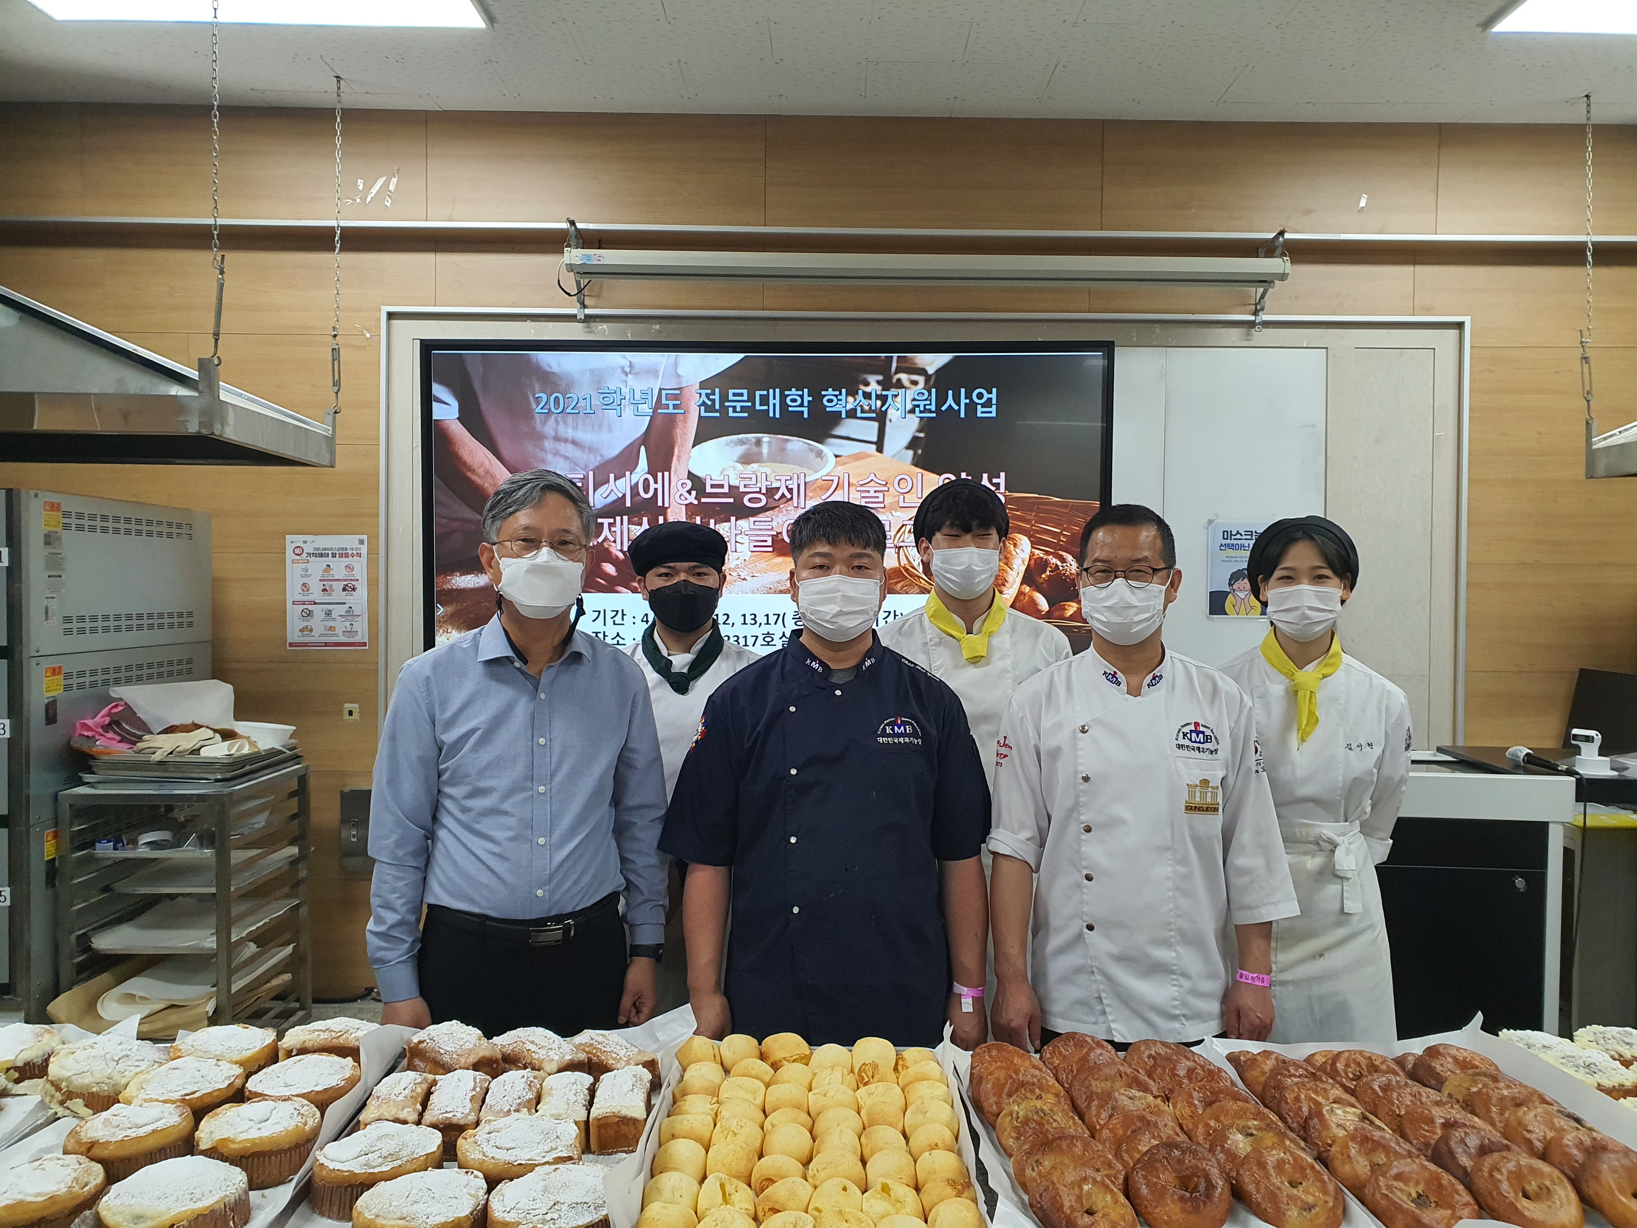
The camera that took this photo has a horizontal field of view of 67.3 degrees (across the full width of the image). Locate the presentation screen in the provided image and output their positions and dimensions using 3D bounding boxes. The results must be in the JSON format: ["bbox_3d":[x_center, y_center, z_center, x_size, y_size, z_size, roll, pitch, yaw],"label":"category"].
[{"bbox_3d":[-0.173,-0.242,4.200,2.350,1.380,0.080,0,3,0],"label":"presentation screen"}]

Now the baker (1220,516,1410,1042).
[{"bbox_3d":[0.966,0.651,2.447,0.440,1.686,0.310,1,1,12],"label":"baker"}]

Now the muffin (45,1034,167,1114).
[{"bbox_3d":[-0.985,0.628,1.707,0.144,0.070,0.144,1,1,0],"label":"muffin"}]

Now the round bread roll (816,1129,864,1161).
[{"bbox_3d":[0.026,0.652,1.498,0.061,0.045,0.062,1,1,0],"label":"round bread roll"}]

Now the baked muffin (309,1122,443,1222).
[{"bbox_3d":[-0.513,0.640,1.435,0.144,0.070,0.144,1,1,0],"label":"baked muffin"}]

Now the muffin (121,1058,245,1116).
[{"bbox_3d":[-0.839,0.632,1.626,0.145,0.070,0.145,1,1,0],"label":"muffin"}]

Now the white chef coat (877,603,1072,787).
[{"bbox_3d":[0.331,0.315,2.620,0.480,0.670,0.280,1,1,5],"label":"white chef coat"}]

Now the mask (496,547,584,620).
[{"bbox_3d":[-0.444,-0.048,1.964,0.135,0.112,0.080,0,1,-19],"label":"mask"}]

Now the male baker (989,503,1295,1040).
[{"bbox_3d":[0.567,0.664,2.164,0.530,1.715,0.320,1,1,5],"label":"male baker"}]

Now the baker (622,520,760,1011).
[{"bbox_3d":[-0.282,0.629,2.620,0.480,1.670,0.300,0,1,-4],"label":"baker"}]

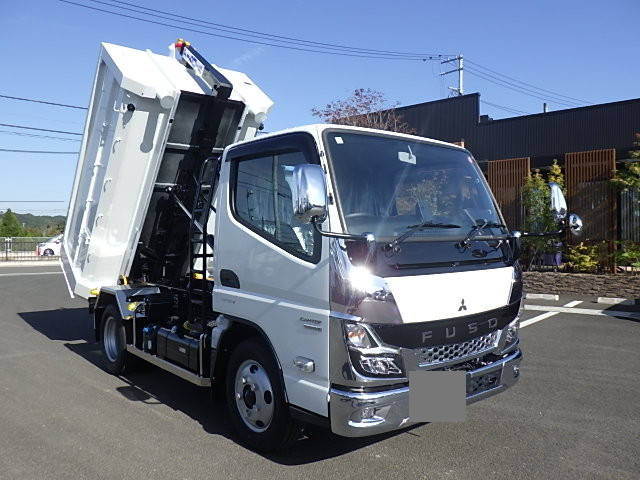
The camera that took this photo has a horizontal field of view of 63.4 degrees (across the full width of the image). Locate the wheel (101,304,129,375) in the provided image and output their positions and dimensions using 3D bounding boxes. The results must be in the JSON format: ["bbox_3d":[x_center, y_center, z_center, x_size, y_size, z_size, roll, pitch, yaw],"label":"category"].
[{"bbox_3d":[-1.981,0.979,5.143,0.200,0.695,0.695,-1,0,-40],"label":"wheel"}]

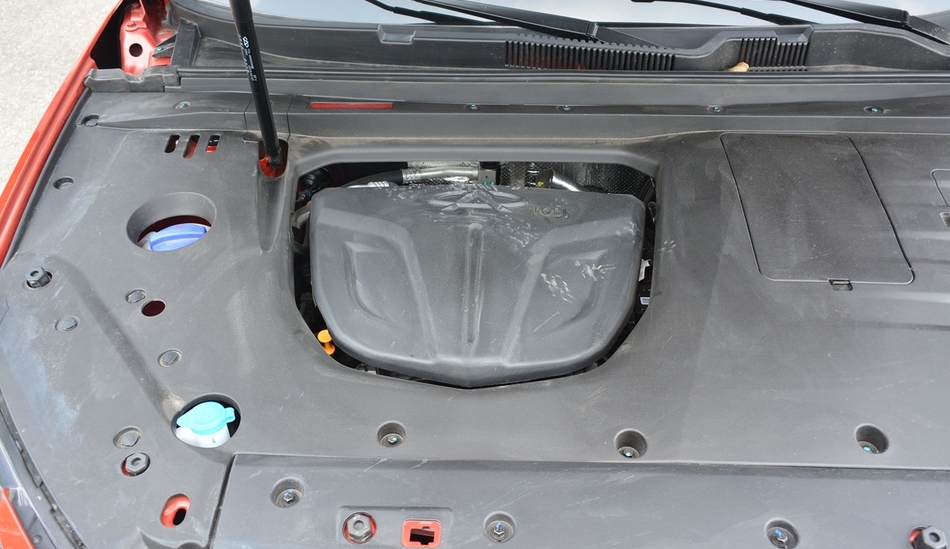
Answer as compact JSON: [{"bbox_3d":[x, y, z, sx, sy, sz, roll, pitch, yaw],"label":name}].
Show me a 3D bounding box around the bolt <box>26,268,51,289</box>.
[{"bbox_3d":[-0.542,0.004,1.080,0.025,0.022,0.025,1,46,0],"label":"bolt"}]

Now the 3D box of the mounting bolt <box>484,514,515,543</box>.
[{"bbox_3d":[0.025,0.257,0.876,0.027,0.016,0.027,1,46,0],"label":"mounting bolt"}]

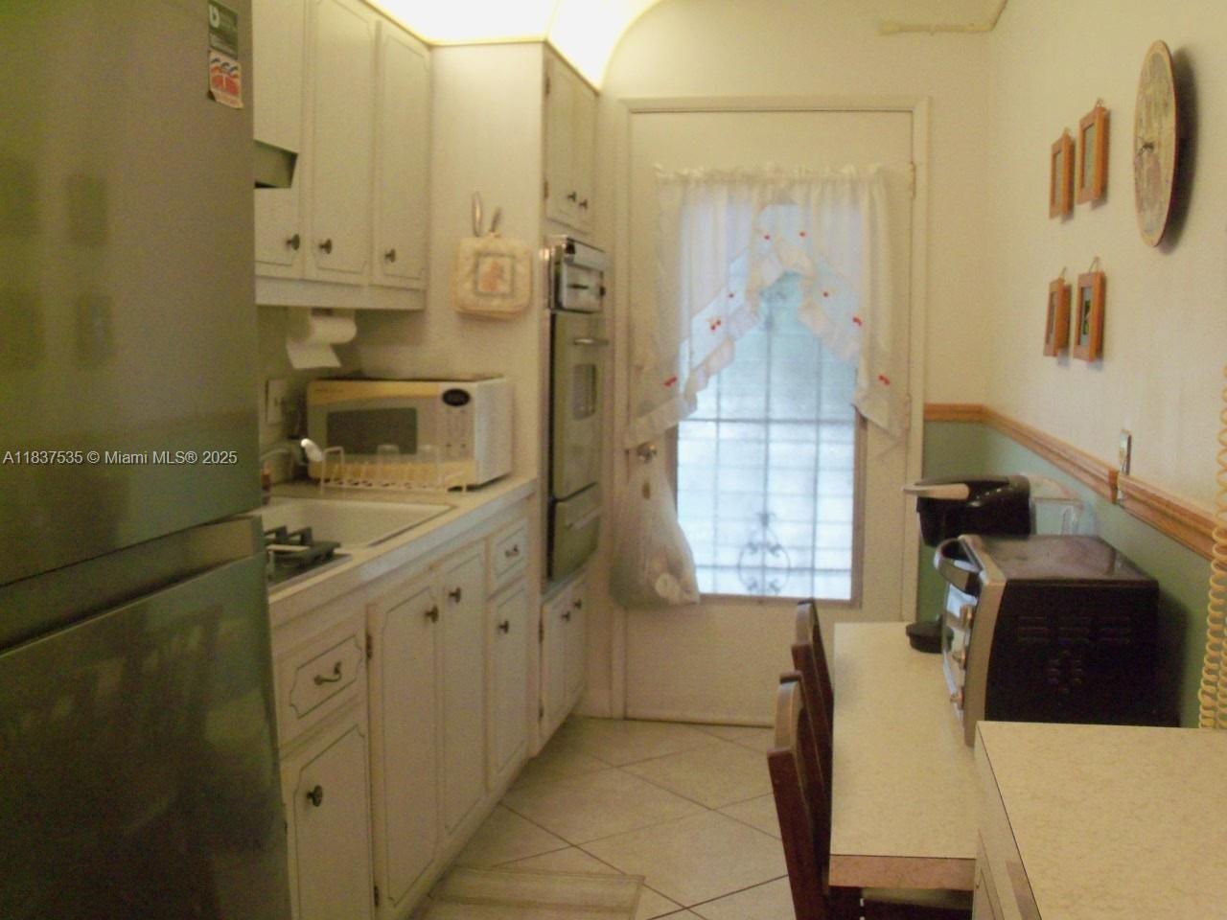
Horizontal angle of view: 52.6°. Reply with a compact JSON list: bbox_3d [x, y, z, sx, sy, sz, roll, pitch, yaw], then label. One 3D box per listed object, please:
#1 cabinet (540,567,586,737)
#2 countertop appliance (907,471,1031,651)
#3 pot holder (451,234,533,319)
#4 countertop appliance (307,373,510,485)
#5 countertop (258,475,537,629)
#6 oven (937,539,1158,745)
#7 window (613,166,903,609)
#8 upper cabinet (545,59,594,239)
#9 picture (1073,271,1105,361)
[{"bbox_3d":[-0.439,0.581,3.947,0.605,0.450,0.695,2,6,11],"label":"cabinet"},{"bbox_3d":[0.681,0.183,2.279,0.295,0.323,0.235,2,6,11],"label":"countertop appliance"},{"bbox_3d":[-0.341,-0.505,3.433,0.219,0.217,0.045,2,6,11],"label":"pot holder"},{"bbox_3d":[-0.547,-0.083,3.368,0.465,0.275,0.340,2,6,11],"label":"countertop appliance"},{"bbox_3d":[-0.680,0.149,2.654,0.640,0.045,1.810,2,6,11],"label":"countertop"},{"bbox_3d":[0.626,0.262,1.860,0.265,0.244,0.380,2,6,11],"label":"oven"},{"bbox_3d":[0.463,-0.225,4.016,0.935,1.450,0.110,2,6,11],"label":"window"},{"bbox_3d":[-0.420,-0.947,3.803,0.605,0.470,0.715,2,6,11],"label":"upper cabinet"},{"bbox_3d":[0.870,-0.262,2.275,0.020,0.156,0.188,2,6,11],"label":"picture"}]

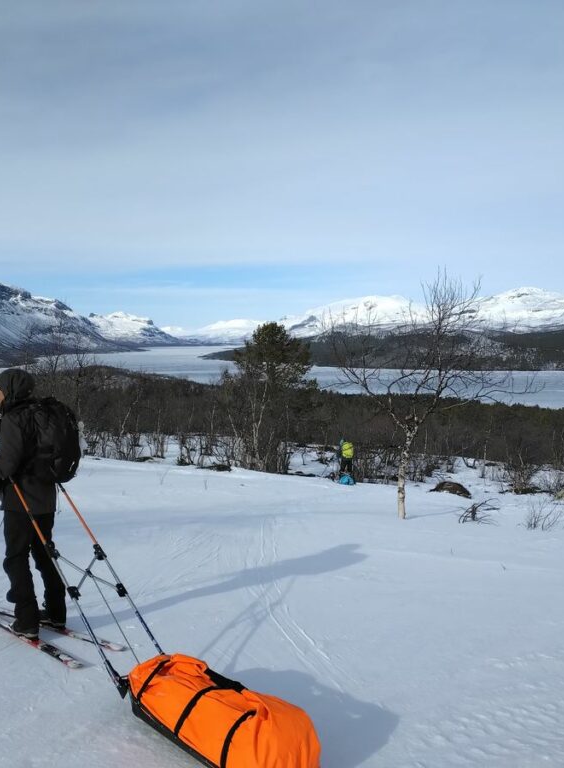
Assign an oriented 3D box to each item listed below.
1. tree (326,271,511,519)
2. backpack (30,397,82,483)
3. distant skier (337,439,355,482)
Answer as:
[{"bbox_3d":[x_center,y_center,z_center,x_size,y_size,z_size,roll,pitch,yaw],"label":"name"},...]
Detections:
[{"bbox_3d":[2.486,0.199,14.336,3.300,4.444,3.100,0,3,0],"label":"tree"},{"bbox_3d":[-1.477,0.364,5.230,0.250,0.540,0.320,1,4,22],"label":"backpack"},{"bbox_3d":[2.563,3.089,32.233,0.650,1.789,0.600,-1,3,-18],"label":"distant skier"}]

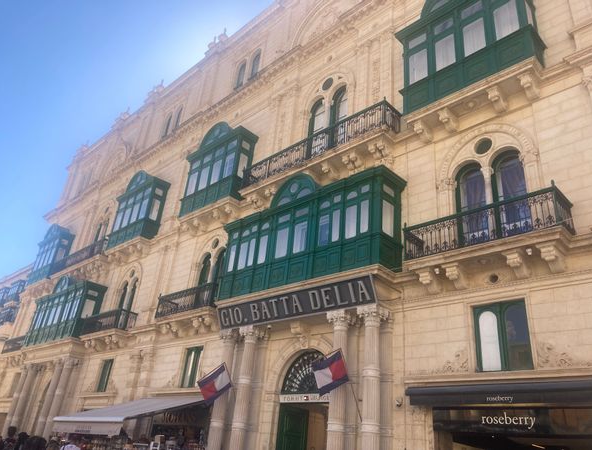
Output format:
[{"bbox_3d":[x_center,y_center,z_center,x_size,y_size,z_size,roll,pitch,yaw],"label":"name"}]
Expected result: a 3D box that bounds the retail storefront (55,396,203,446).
[{"bbox_3d":[-6.536,8.118,18.136,5.463,3.520,3.220,-19,-36,40],"label":"retail storefront"}]

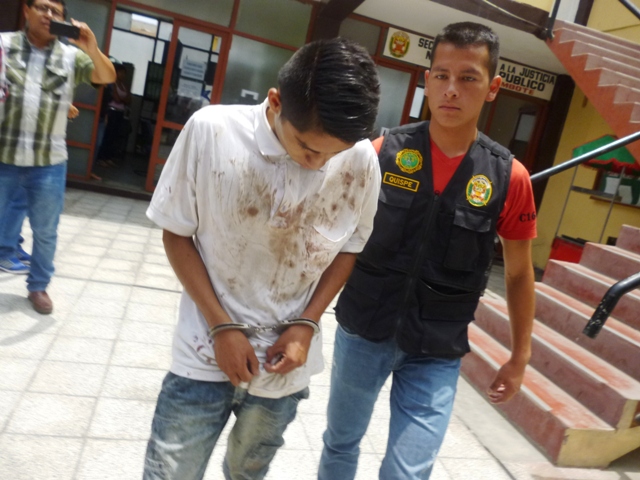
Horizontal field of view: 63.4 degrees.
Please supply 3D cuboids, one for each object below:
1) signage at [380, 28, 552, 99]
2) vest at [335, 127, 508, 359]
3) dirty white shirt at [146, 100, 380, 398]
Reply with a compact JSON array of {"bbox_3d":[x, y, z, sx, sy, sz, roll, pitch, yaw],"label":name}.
[{"bbox_3d":[2.183,-2.462,7.322,2.710,0.358,0.050,9,12,-16],"label":"signage"},{"bbox_3d":[0.289,-0.012,1.420,0.390,0.585,0.260,15,12,13],"label":"vest"},{"bbox_3d":[-0.141,0.013,1.250,0.500,0.650,0.290,11,15,-6],"label":"dirty white shirt"}]

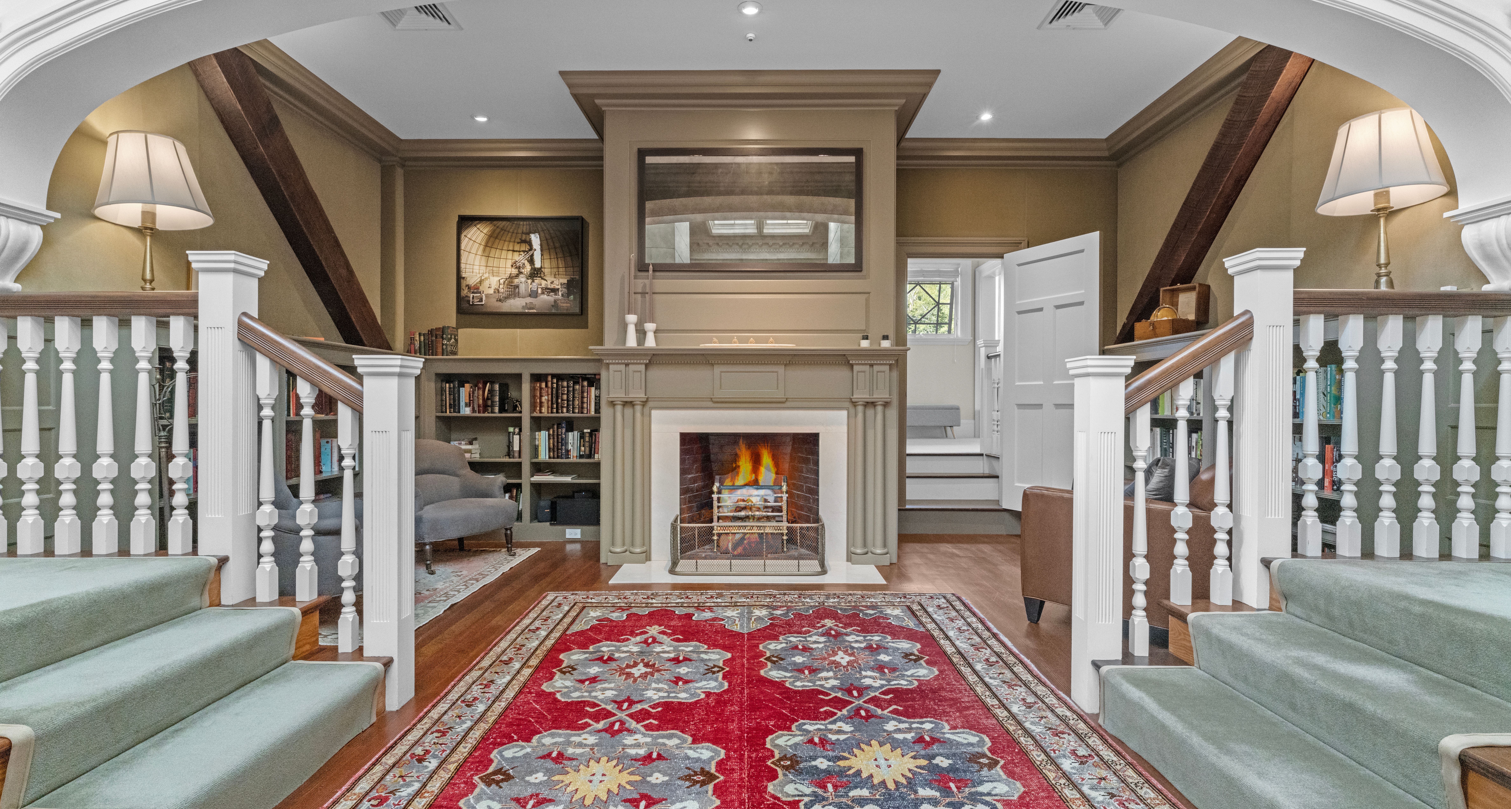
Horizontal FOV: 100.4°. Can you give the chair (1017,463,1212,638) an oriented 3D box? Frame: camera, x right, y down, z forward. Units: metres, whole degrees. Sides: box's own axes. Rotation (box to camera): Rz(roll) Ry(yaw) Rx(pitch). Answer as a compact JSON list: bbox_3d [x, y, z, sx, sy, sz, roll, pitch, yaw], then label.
[{"bbox_3d":[1.845,0.620,2.920,0.780,0.830,0.860,0,0,-37],"label":"chair"}]

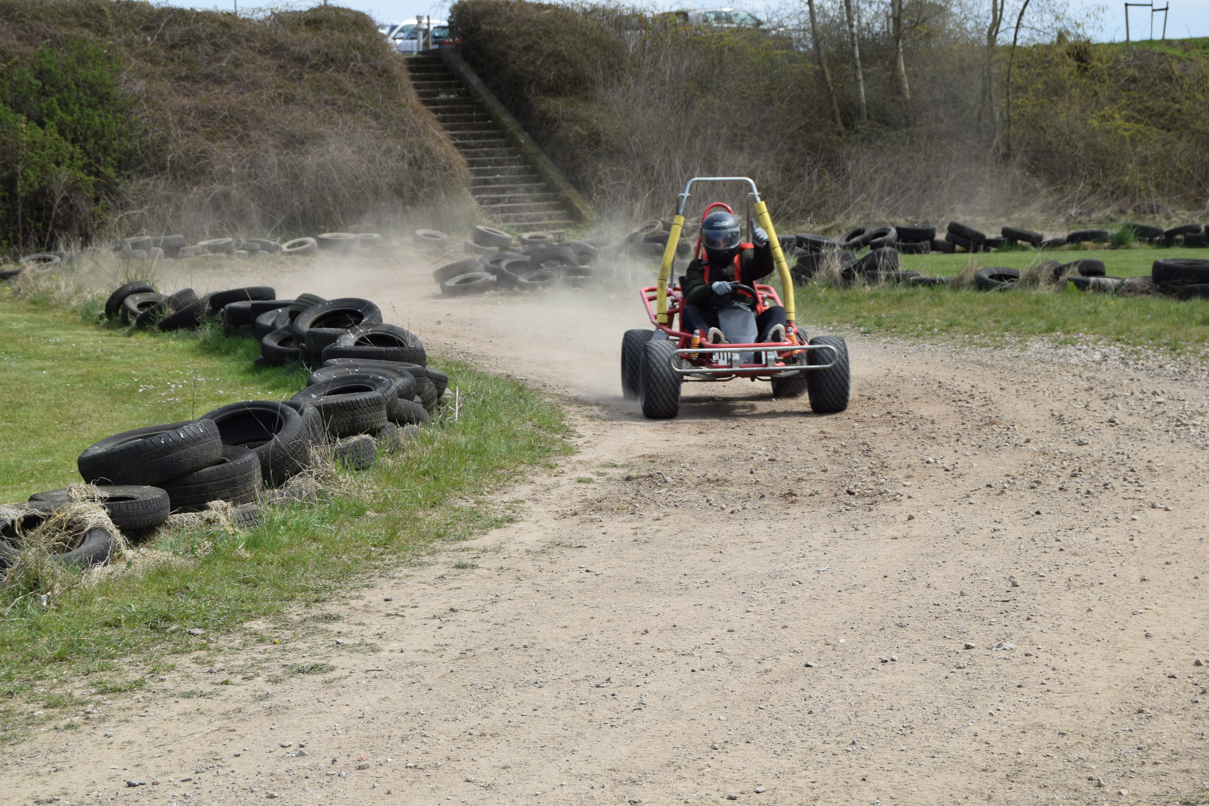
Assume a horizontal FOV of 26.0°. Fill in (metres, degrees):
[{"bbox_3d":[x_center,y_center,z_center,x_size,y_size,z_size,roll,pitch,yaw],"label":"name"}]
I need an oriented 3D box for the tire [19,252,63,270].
[{"bbox_3d":[-8.183,-2.008,38.000,0.620,0.200,0.620,0,16,0],"label":"tire"}]

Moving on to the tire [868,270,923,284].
[{"bbox_3d":[3.377,-1.438,30.500,0.630,0.190,0.630,0,6,0],"label":"tire"}]

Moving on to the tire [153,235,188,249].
[{"bbox_3d":[-6.764,-2.480,40.600,0.620,0.200,0.620,-4,6,0],"label":"tire"}]

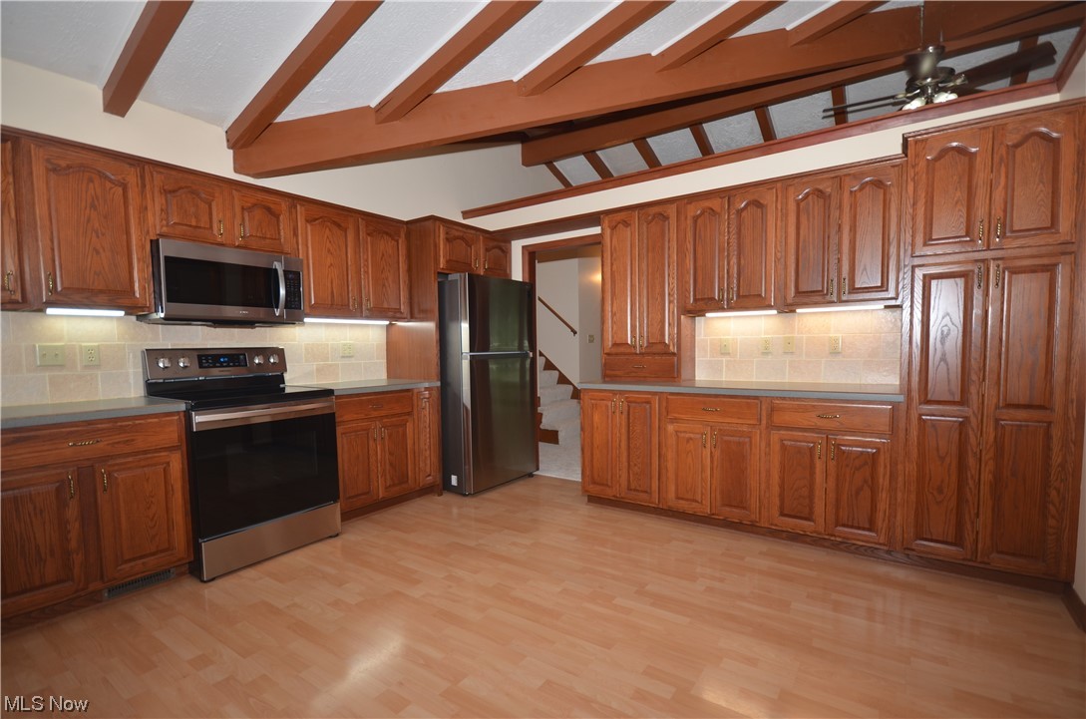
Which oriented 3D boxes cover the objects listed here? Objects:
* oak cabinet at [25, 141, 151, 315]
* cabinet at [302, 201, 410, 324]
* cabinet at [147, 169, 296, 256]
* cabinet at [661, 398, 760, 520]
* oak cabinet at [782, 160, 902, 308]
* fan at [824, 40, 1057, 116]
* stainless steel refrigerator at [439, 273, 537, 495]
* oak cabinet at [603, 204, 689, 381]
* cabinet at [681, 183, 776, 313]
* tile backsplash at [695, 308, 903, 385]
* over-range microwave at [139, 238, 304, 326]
[{"bbox_3d":[-2.357,-0.629,2.485,0.317,0.777,0.468,1,3,36],"label":"oak cabinet"},{"bbox_3d":[-1.509,-0.691,3.722,0.315,0.805,0.918,0,2,37],"label":"cabinet"},{"bbox_3d":[-2.024,-0.866,3.027,0.315,0.400,0.801,0,2,37],"label":"cabinet"},{"bbox_3d":[1.193,0.591,3.253,0.626,0.780,0.595,0,2,34],"label":"cabinet"},{"bbox_3d":[1.810,-0.692,2.941,0.599,0.785,0.345,0,2,34],"label":"oak cabinet"},{"bbox_3d":[2.821,-2.047,3.518,1.300,0.500,1.300,1,3,36],"label":"fan"},{"bbox_3d":[-0.660,0.180,4.327,0.845,1.732,0.840,1,3,36],"label":"stainless steel refrigerator"},{"bbox_3d":[0.808,-0.473,3.642,0.610,1.249,0.339,1,3,36],"label":"oak cabinet"},{"bbox_3d":[1.296,-0.695,3.285,0.616,0.785,0.345,0,2,34],"label":"cabinet"},{"bbox_3d":[1.657,-0.078,3.266,1.239,0.467,0.015,0,2,34],"label":"tile backsplash"},{"bbox_3d":[-1.946,-0.441,2.973,0.417,0.422,0.757,1,3,36],"label":"over-range microwave"}]

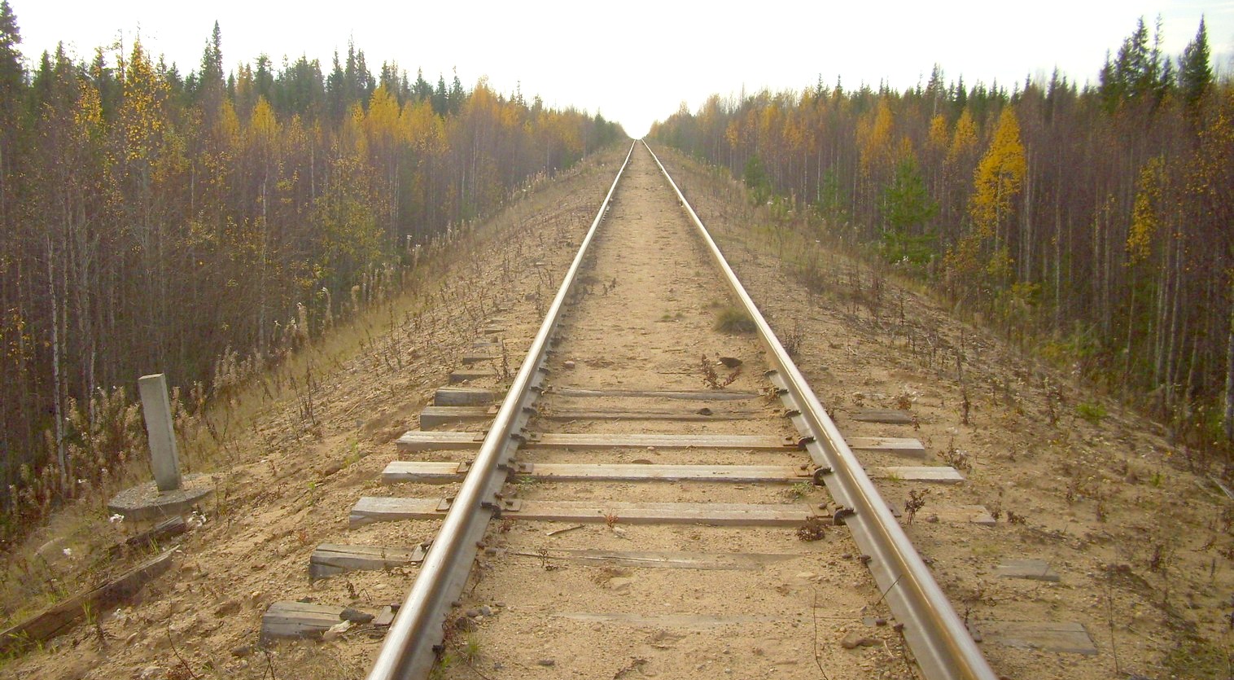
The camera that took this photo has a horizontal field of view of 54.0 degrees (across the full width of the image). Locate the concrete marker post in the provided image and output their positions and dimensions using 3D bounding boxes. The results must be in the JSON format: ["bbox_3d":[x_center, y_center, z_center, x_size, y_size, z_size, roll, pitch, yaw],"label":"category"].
[{"bbox_3d":[-2.812,0.568,7.475,0.132,0.716,0.110,-5,12,-6],"label":"concrete marker post"}]

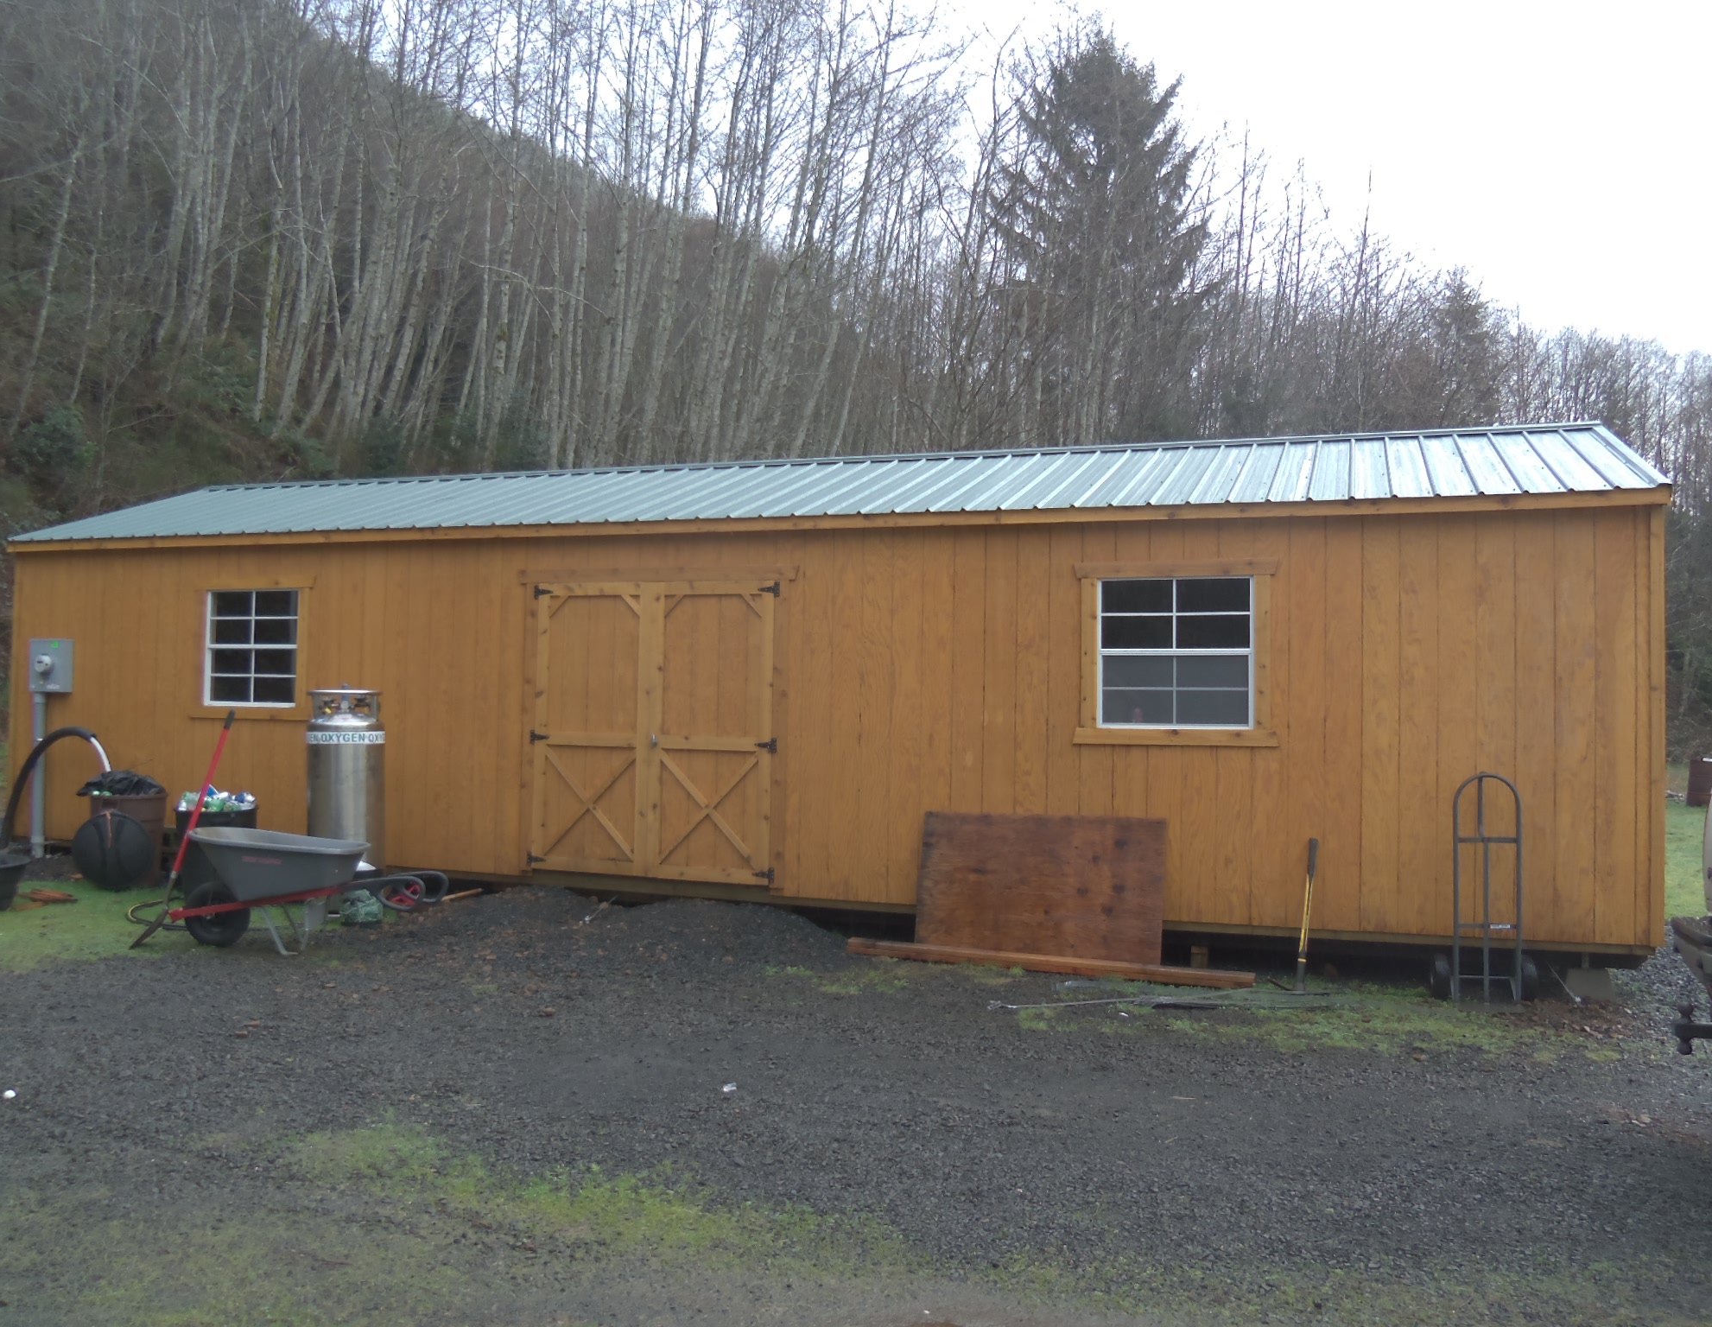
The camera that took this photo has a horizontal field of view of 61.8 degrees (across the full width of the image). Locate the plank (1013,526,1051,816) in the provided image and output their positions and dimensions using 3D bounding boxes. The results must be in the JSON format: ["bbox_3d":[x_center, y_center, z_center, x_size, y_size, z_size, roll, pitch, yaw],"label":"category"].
[{"bbox_3d":[1.082,0.321,8.769,0.205,2.370,0.022,0,-2,20],"label":"plank"}]

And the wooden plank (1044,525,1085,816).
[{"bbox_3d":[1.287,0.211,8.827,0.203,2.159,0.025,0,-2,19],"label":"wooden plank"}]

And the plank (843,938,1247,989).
[{"bbox_3d":[1.126,1.778,8.539,2.429,0.080,0.095,1,-2,18],"label":"plank"}]

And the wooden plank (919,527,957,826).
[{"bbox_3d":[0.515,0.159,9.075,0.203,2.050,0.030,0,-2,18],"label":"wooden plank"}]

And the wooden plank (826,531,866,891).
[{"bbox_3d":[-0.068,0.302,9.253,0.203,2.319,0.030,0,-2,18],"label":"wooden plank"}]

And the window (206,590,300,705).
[{"bbox_3d":[-4.601,-0.119,10.906,0.910,0.890,0.080,0,-2,20],"label":"window"}]

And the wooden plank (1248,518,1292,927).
[{"bbox_3d":[2.436,0.340,8.422,0.203,2.412,0.025,0,-2,19],"label":"wooden plank"}]

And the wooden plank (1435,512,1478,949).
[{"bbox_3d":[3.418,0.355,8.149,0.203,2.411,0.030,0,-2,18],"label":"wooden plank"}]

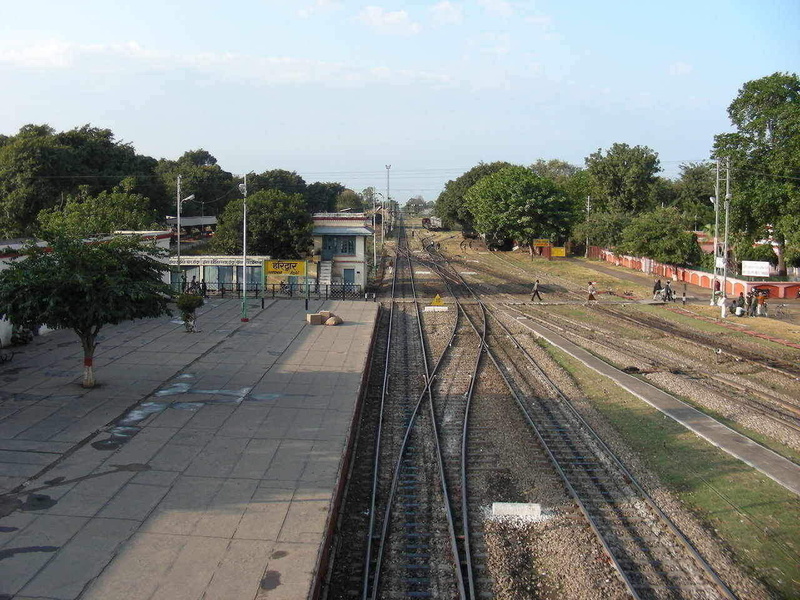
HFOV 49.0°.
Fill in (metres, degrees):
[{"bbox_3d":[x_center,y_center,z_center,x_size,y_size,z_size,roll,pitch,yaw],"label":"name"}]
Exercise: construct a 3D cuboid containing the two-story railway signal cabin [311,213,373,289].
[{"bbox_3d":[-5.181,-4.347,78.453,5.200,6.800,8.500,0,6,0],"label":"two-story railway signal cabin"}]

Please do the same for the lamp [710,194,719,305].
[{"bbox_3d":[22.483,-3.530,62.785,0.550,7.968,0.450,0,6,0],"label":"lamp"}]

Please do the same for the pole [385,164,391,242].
[{"bbox_3d":[-2.501,-21.042,191.000,1.200,16.700,1.000,0,6,0],"label":"pole"}]

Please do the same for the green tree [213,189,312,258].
[{"bbox_3d":[-12.811,-5.836,81.823,9.400,9.100,9.000,0,6,0],"label":"green tree"}]

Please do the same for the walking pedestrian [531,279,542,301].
[{"bbox_3d":[10.625,-0.755,68.257,0.820,1.660,0.500,0,6,0],"label":"walking pedestrian"}]

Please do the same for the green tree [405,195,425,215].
[{"bbox_3d":[8.837,-52.399,517.355,13.000,16.000,13.000,0,6,0],"label":"green tree"}]

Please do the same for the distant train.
[{"bbox_3d":[11.360,-25.652,306.966,3.200,4.200,20.000,1,6,13],"label":"distant train"}]

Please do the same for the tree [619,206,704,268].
[{"bbox_3d":[25.109,-5.625,84.649,8.100,6.737,7.300,0,6,0],"label":"tree"}]

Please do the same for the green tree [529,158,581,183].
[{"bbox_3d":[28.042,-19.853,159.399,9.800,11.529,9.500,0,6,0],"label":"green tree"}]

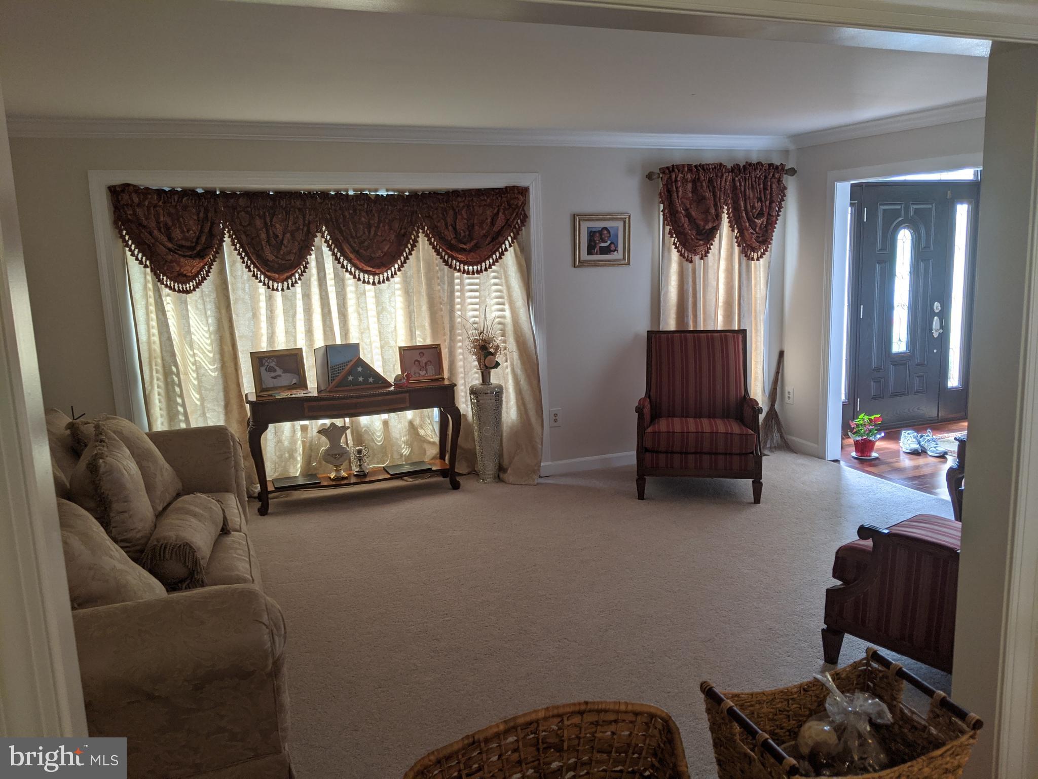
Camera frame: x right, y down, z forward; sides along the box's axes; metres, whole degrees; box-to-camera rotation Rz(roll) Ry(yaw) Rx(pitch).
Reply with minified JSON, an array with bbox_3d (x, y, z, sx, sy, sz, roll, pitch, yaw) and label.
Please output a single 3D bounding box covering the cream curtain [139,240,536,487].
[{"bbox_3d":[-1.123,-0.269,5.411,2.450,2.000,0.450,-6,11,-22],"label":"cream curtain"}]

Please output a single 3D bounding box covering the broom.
[{"bbox_3d":[2.042,0.111,6.435,0.250,0.740,0.120,3,0,14],"label":"broom"}]

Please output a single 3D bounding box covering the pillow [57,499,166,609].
[{"bbox_3d":[-1.403,0.555,2.613,0.220,0.500,0.500,-38,21,-18],"label":"pillow"}]

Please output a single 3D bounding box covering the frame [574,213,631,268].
[{"bbox_3d":[0.596,-1.050,5.720,0.457,0.372,0.030,-6,11,-22],"label":"frame"}]

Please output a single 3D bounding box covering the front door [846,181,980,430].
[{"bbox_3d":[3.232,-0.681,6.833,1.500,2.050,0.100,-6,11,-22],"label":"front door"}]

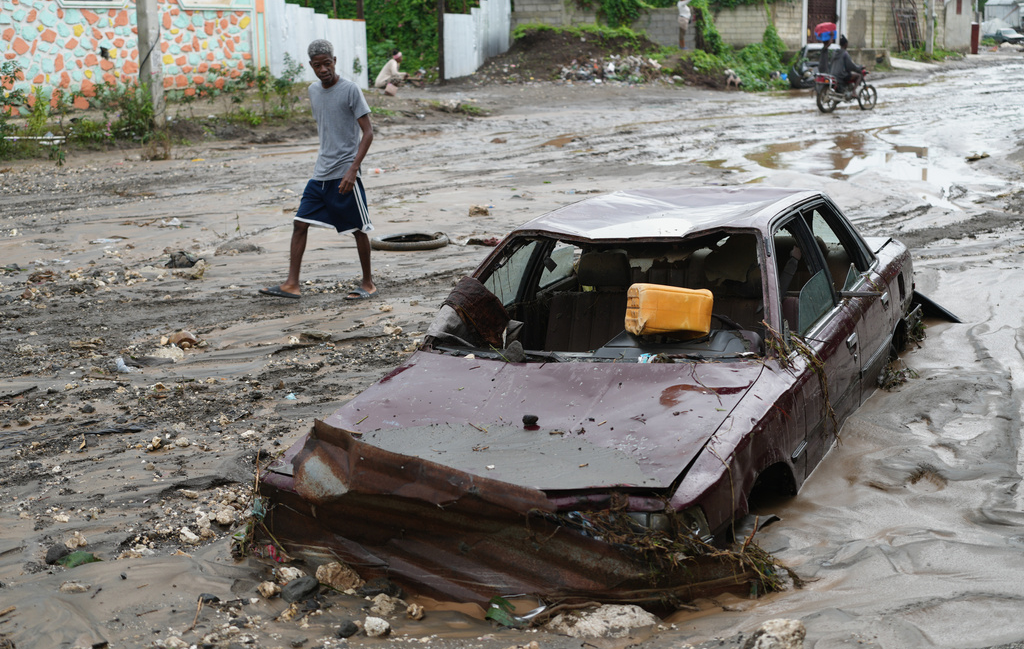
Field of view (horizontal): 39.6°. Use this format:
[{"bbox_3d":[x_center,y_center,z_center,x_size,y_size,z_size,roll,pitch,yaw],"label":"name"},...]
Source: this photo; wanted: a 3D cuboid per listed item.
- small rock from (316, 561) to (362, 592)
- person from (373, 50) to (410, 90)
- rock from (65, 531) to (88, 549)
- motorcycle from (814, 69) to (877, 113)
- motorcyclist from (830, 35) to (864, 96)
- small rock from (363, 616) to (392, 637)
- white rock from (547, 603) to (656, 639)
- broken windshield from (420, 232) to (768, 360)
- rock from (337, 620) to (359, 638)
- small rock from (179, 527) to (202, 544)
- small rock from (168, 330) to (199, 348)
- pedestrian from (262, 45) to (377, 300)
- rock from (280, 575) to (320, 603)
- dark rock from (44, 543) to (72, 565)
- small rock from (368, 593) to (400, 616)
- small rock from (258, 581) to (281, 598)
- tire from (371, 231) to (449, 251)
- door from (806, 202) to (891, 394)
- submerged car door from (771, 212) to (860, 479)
[{"bbox_3d":[-0.529,0.776,4.381,0.149,0.089,0.112,-3,11,-7],"label":"small rock"},{"bbox_3d":[-2.838,-6.006,33.500,0.820,0.930,0.550,-4,12,-11],"label":"person"},{"bbox_3d":[-1.466,0.727,4.788,0.077,0.060,0.062,-5,12,-18],"label":"rock"},{"bbox_3d":[7.339,-5.149,31.300,1.900,1.020,0.720,-10,14,-34],"label":"motorcycle"},{"bbox_3d":[7.334,-5.634,31.000,0.750,1.340,0.550,-9,13,-33],"label":"motorcyclist"},{"bbox_3d":[-0.381,0.856,4.026,0.079,0.060,0.067,-2,11,-6],"label":"small rock"},{"bbox_3d":[0.255,0.839,4.021,0.314,0.085,0.188,-1,11,4],"label":"white rock"},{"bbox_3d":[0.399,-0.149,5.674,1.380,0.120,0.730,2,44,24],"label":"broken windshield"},{"bbox_3d":[-0.465,0.861,4.024,0.064,0.052,0.054,-3,11,-7],"label":"rock"},{"bbox_3d":[-1.090,0.715,4.816,0.071,0.058,0.053,-4,12,-13],"label":"small rock"},{"bbox_3d":[-1.849,0.082,8.007,0.169,0.094,0.135,-4,12,-13],"label":"small rock"},{"bbox_3d":[-1.279,-1.012,9.350,0.580,1.690,0.500,-13,15,-42],"label":"pedestrian"},{"bbox_3d":[-0.639,0.800,4.296,0.115,0.075,0.085,-6,12,-19],"label":"rock"},{"bbox_3d":[-1.492,0.755,4.668,0.080,0.065,0.070,-2,11,0],"label":"dark rock"},{"bbox_3d":[-0.371,0.823,4.174,0.088,0.067,0.070,-2,11,-6],"label":"small rock"},{"bbox_3d":[-0.738,0.808,4.330,0.067,0.047,0.060,-3,11,-10],"label":"small rock"},{"bbox_3d":[-0.789,-0.631,10.950,0.590,0.135,0.590,-2,11,0],"label":"tire"},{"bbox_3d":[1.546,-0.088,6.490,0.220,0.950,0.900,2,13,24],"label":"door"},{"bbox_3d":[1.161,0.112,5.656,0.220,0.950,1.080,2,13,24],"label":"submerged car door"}]

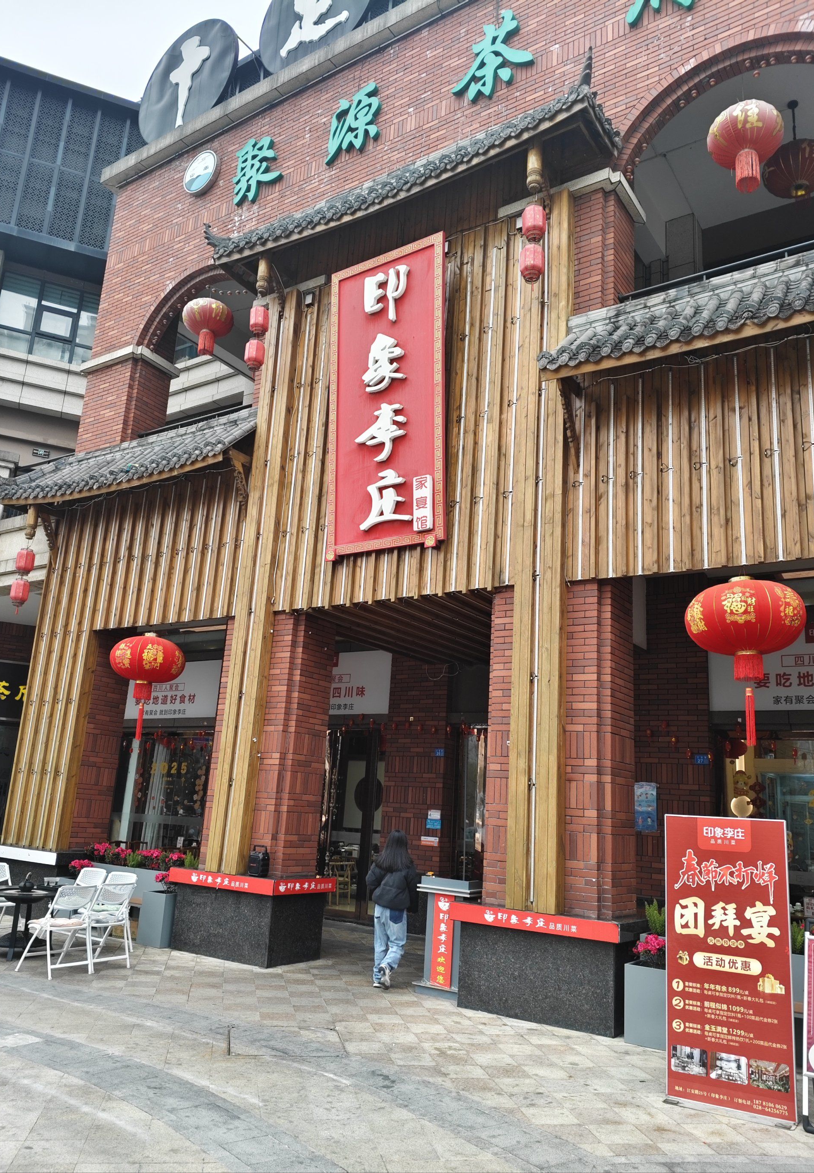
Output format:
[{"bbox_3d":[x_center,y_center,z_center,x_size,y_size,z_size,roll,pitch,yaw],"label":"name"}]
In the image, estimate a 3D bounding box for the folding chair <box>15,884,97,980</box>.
[{"bbox_3d":[-3.508,3.459,8.936,0.590,0.830,0.490,-6,-17,34],"label":"folding chair"}]

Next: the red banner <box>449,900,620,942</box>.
[{"bbox_3d":[1.120,3.046,8.014,1.700,0.155,0.030,-6,-18,34],"label":"red banner"}]

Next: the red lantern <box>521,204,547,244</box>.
[{"bbox_3d":[1.357,-3.879,9.380,0.265,0.390,0.265,-6,-17,34],"label":"red lantern"}]

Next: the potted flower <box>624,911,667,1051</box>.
[{"bbox_3d":[2.122,3.372,7.453,0.420,0.900,0.420,-6,-17,34],"label":"potted flower"}]

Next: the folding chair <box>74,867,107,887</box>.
[{"bbox_3d":[-3.998,3.800,10.478,0.460,0.830,0.520,-4,-17,28],"label":"folding chair"}]

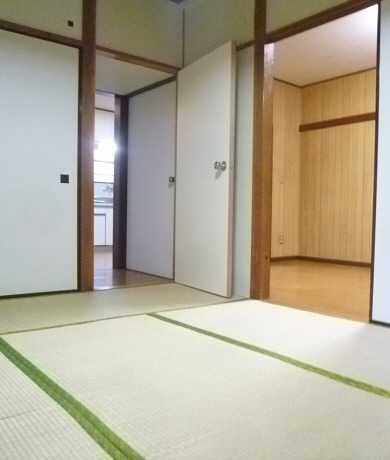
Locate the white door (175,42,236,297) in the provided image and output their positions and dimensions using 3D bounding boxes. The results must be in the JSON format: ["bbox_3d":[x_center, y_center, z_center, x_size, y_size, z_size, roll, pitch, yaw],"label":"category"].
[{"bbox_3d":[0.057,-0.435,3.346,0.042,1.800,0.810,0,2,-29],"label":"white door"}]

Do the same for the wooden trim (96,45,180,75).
[{"bbox_3d":[-0.449,-1.362,3.454,0.800,0.038,0.070,0,2,-38],"label":"wooden trim"}]

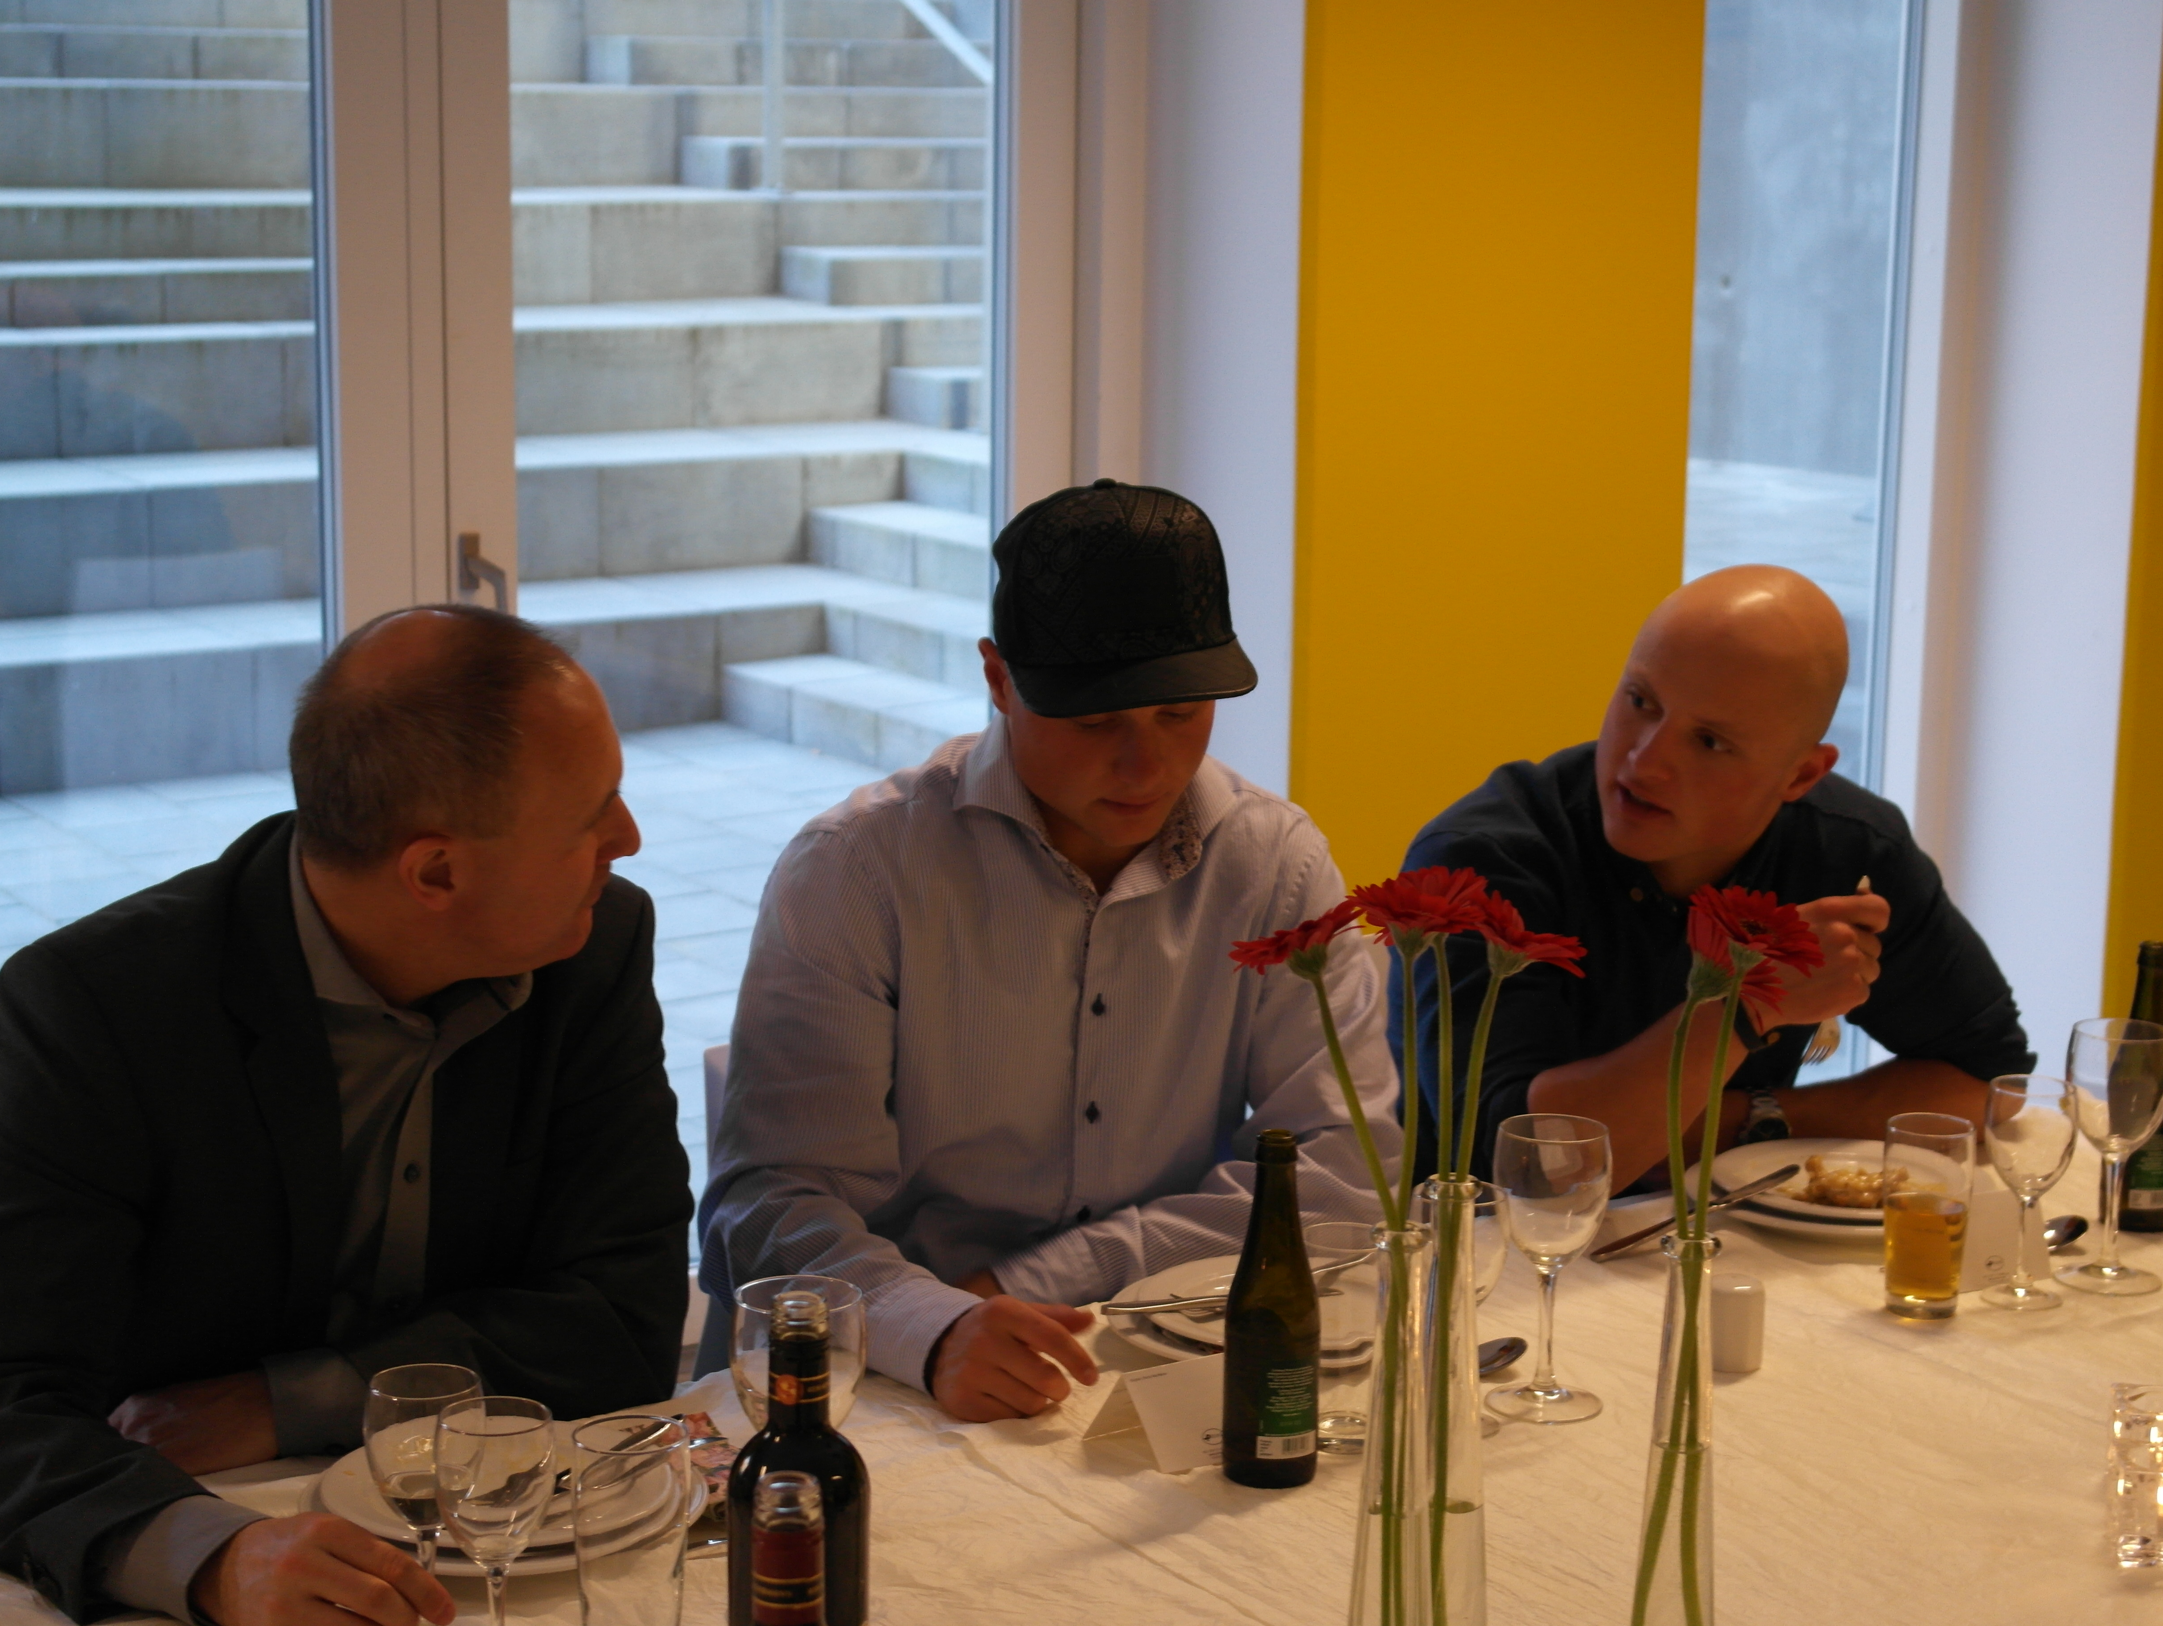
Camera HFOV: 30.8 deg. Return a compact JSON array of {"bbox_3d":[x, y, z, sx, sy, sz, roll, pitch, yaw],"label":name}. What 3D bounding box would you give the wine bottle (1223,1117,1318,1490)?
[{"bbox_3d":[0.125,0.319,2.543,0.061,0.229,0.061,1,11,0],"label":"wine bottle"}]

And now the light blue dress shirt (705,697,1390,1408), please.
[{"bbox_3d":[-0.030,0.263,2.930,0.500,0.600,0.380,-5,12,-26],"label":"light blue dress shirt"}]

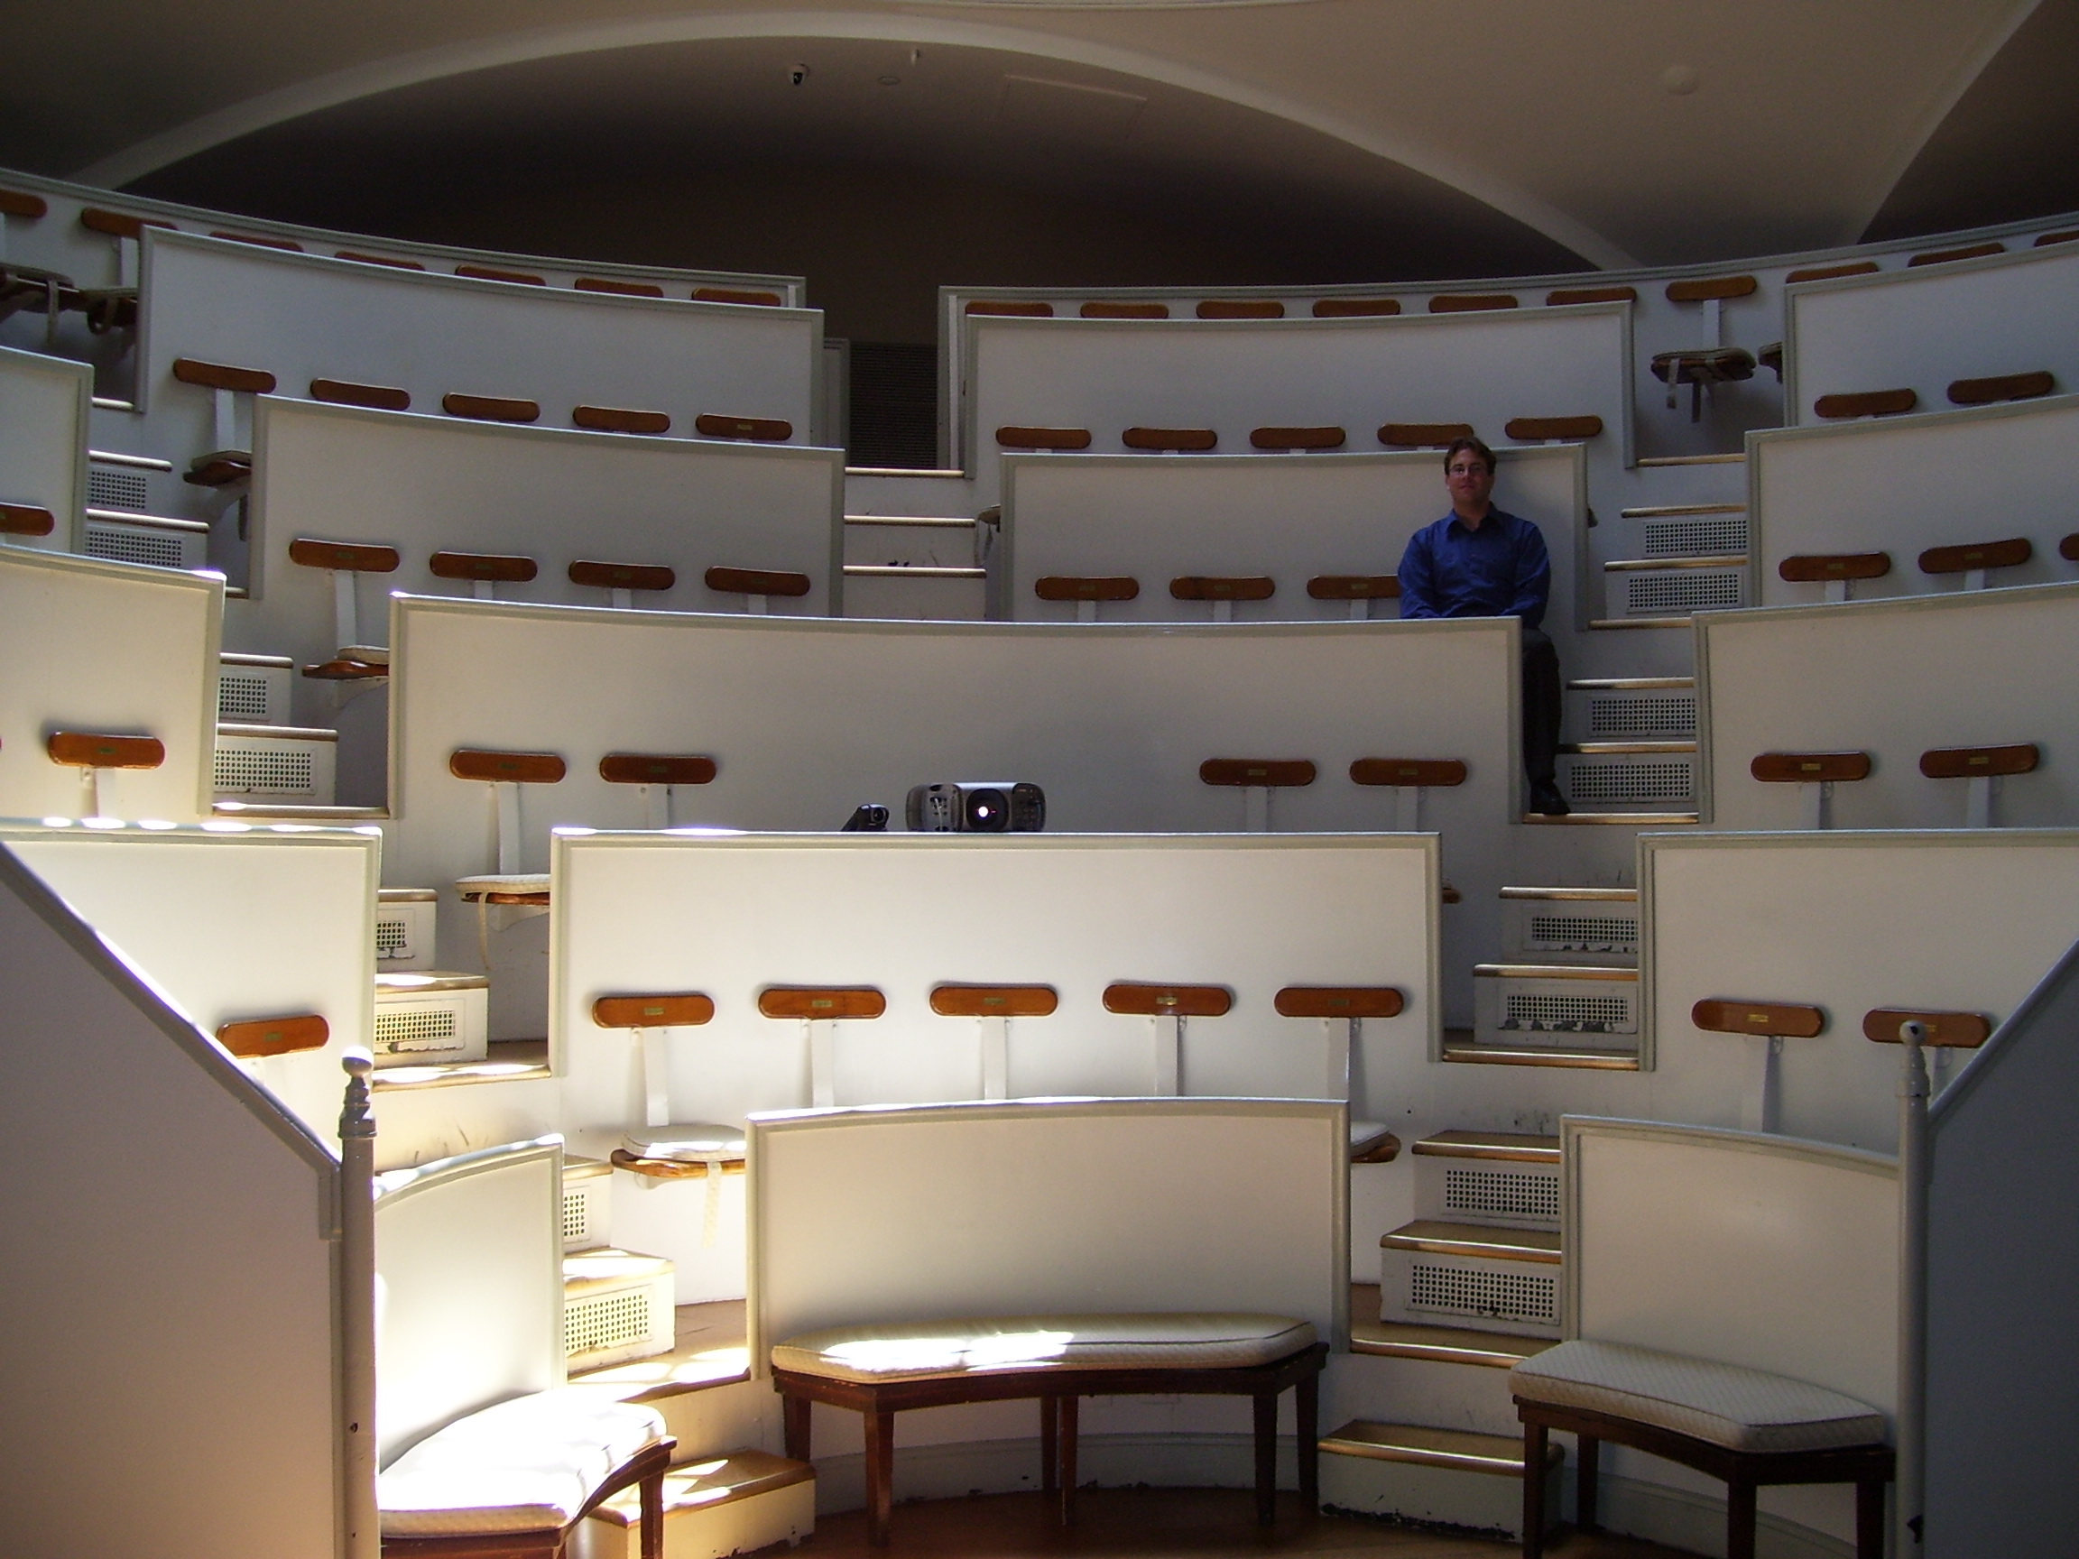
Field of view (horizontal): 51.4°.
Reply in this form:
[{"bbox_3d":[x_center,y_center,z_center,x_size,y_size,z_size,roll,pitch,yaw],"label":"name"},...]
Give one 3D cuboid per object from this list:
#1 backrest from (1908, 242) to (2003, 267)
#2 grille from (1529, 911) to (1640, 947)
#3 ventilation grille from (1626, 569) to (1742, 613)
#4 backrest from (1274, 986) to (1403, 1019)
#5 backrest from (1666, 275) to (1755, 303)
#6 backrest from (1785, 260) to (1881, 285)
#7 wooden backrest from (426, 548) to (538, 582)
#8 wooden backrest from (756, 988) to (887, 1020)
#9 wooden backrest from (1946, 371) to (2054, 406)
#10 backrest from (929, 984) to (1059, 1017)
[{"bbox_3d":[3.599,-2.033,8.475,0.380,0.093,0.042,-1,-2,38],"label":"backrest"},{"bbox_3d":[1.614,0.444,6.349,0.365,0.112,0.020,-1,-2,26],"label":"grille"},{"bbox_3d":[2.147,-0.626,7.200,0.380,0.130,0.015,-1,-3,25],"label":"ventilation grille"},{"bbox_3d":[0.871,0.650,6.278,0.380,0.093,0.042,0,-2,14],"label":"backrest"},{"bbox_3d":[2.777,-2.026,8.927,0.380,0.093,0.042,-1,-2,28],"label":"backrest"},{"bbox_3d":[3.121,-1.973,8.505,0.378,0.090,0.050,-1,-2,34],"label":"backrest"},{"bbox_3d":[-1.795,-0.690,6.987,0.357,0.088,0.055,1,-2,-33],"label":"wooden backrest"},{"bbox_3d":[-0.581,0.601,5.810,0.352,0.085,0.038,1,-3,-22],"label":"wooden backrest"},{"bbox_3d":[3.193,-1.300,7.177,0.365,0.090,0.045,-1,-10,43],"label":"wooden backrest"},{"bbox_3d":[-0.131,0.648,6.287,0.380,0.093,0.042,0,-2,-11],"label":"backrest"}]

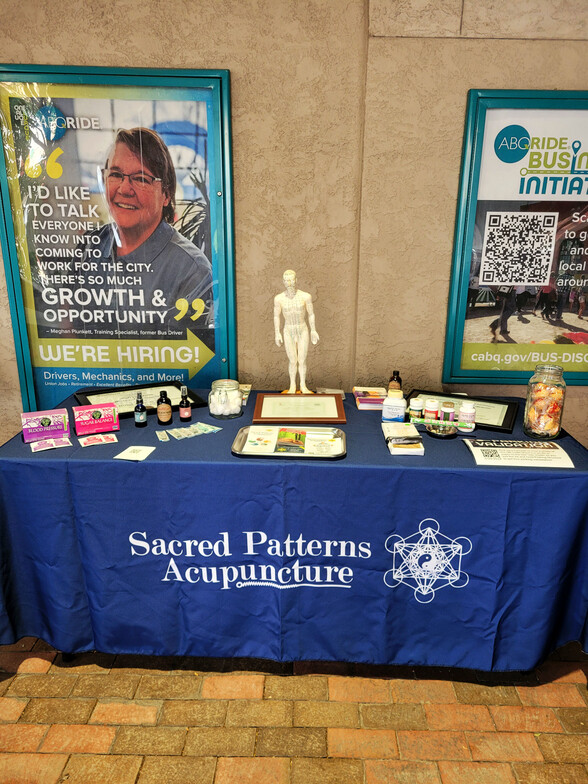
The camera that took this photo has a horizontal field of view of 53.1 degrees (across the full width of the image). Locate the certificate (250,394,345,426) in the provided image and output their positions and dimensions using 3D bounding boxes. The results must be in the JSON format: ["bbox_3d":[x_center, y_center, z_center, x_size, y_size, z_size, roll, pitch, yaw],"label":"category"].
[{"bbox_3d":[0.019,0.059,2.155,0.324,0.018,0.278,1,18,0],"label":"certificate"}]

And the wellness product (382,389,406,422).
[{"bbox_3d":[0.365,0.047,2.132,0.081,0.108,0.073,4,18,10],"label":"wellness product"}]

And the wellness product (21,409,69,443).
[{"bbox_3d":[-0.788,0.107,1.876,0.133,0.081,0.055,-7,19,-23],"label":"wellness product"}]

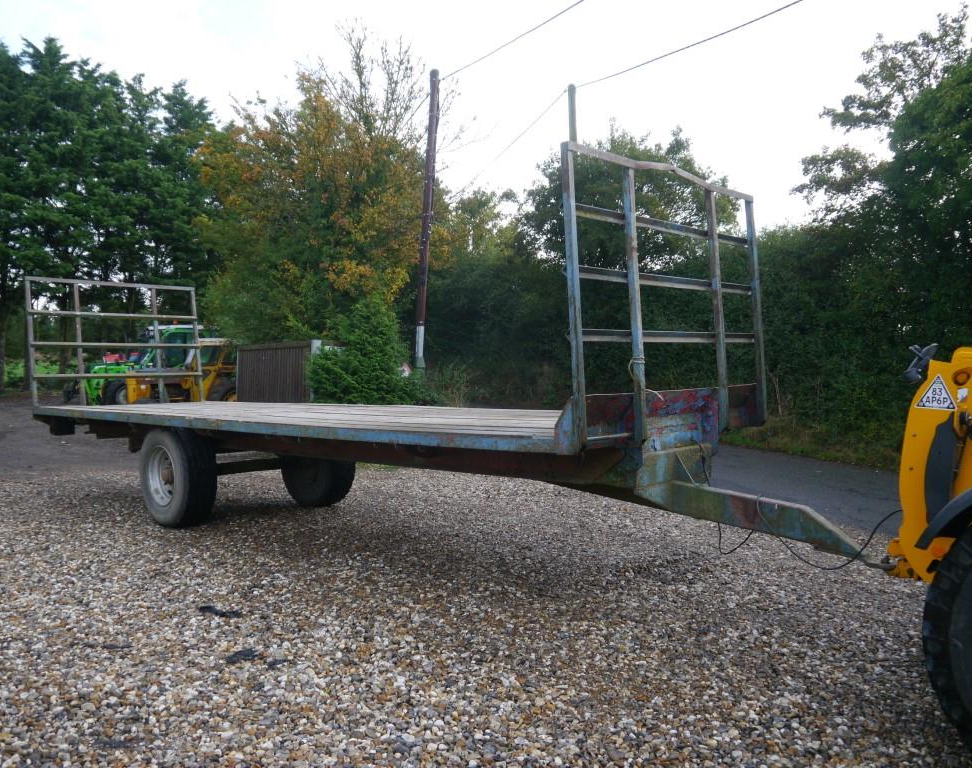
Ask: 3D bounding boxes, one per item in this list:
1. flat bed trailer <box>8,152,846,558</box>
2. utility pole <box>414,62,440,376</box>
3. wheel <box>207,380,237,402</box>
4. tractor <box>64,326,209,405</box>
[{"bbox_3d":[-1.502,0.008,8.407,10.504,2.929,2.444,0,2,44],"label":"flat bed trailer"},{"bbox_3d":[-1.466,-3.300,20.000,0.250,8.600,0.250,3,0,0],"label":"utility pole"},{"bbox_3d":[-6.000,0.530,20.200,1.400,1.400,0.420,-1,1,-27],"label":"wheel"},{"bbox_3d":[-9.300,-0.280,23.200,4.800,2.700,2.200,-1,1,-29],"label":"tractor"}]

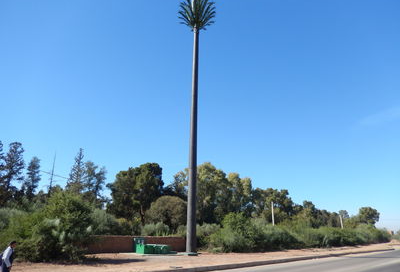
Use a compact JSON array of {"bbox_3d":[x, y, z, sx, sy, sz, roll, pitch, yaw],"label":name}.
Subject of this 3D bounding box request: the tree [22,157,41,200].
[{"bbox_3d":[-28.221,10.256,47.215,3.200,14.300,3.200,0,-20,0],"label":"tree"}]

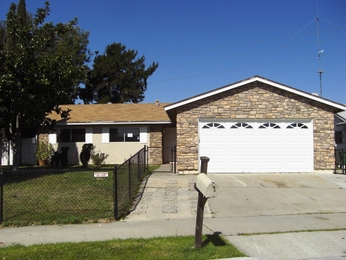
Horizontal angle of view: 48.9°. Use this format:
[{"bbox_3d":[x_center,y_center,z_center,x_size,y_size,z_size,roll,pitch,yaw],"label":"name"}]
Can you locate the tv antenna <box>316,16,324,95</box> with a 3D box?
[{"bbox_3d":[10.939,-3.389,28.000,0.400,10.200,0.400,-1,0,0],"label":"tv antenna"}]

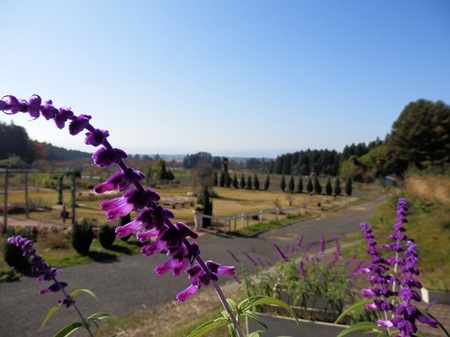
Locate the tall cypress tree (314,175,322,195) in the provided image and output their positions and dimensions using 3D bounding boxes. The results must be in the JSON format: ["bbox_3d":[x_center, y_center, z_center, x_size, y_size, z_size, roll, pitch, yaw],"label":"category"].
[{"bbox_3d":[10.114,1.785,35.099,0.736,2.055,0.736,0,2,0],"label":"tall cypress tree"}]

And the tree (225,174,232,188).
[{"bbox_3d":[0.497,1.675,42.452,0.706,1.779,0.706,0,2,0],"label":"tree"}]

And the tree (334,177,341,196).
[{"bbox_3d":[11.481,1.814,33.000,0.660,1.960,0.660,0,2,0],"label":"tree"}]

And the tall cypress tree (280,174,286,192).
[{"bbox_3d":[6.747,1.702,37.427,0.623,2.065,0.623,0,2,0],"label":"tall cypress tree"}]

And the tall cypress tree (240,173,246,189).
[{"bbox_3d":[2.335,1.565,41.000,0.630,1.920,0.630,0,2,0],"label":"tall cypress tree"}]

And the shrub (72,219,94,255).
[{"bbox_3d":[-5.808,2.812,13.308,0.870,1.478,0.870,0,2,0],"label":"shrub"}]

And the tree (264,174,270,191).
[{"bbox_3d":[4.985,1.595,38.100,0.640,1.970,0.640,0,2,0],"label":"tree"}]

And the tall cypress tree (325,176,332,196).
[{"bbox_3d":[10.954,1.870,34.176,0.674,1.948,0.674,0,2,0],"label":"tall cypress tree"}]

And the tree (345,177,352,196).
[{"bbox_3d":[12.428,1.791,32.500,0.640,1.940,0.640,0,2,0],"label":"tree"}]

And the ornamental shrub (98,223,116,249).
[{"bbox_3d":[-4.907,2.810,13.600,0.720,1.060,0.720,0,2,0],"label":"ornamental shrub"}]

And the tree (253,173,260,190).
[{"bbox_3d":[3.870,1.571,39.400,0.680,2.000,0.680,0,2,0],"label":"tree"}]

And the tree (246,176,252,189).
[{"bbox_3d":[3.127,1.783,40.595,0.663,1.688,0.663,0,2,0],"label":"tree"}]

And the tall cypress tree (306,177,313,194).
[{"bbox_3d":[9.317,1.827,35.485,0.678,1.946,0.678,0,2,0],"label":"tall cypress tree"}]

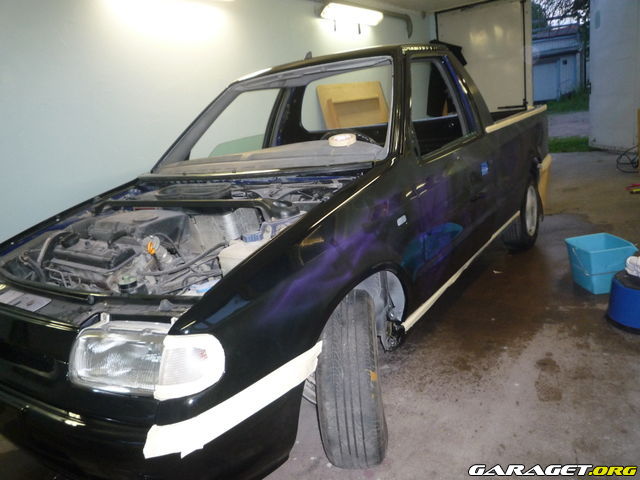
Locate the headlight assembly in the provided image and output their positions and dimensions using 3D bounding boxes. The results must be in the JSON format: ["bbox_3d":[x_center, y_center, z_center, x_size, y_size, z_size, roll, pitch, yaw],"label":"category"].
[{"bbox_3d":[-0.394,0.255,1.099,0.380,0.160,0.170,-2,16,23],"label":"headlight assembly"}]

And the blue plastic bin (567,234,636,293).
[{"bbox_3d":[1.589,0.138,2.635,0.255,0.250,0.290,-8,14,-1],"label":"blue plastic bin"}]

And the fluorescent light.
[{"bbox_3d":[0.414,-2.677,5.523,0.140,0.150,1.200,2,18,36],"label":"fluorescent light"}]

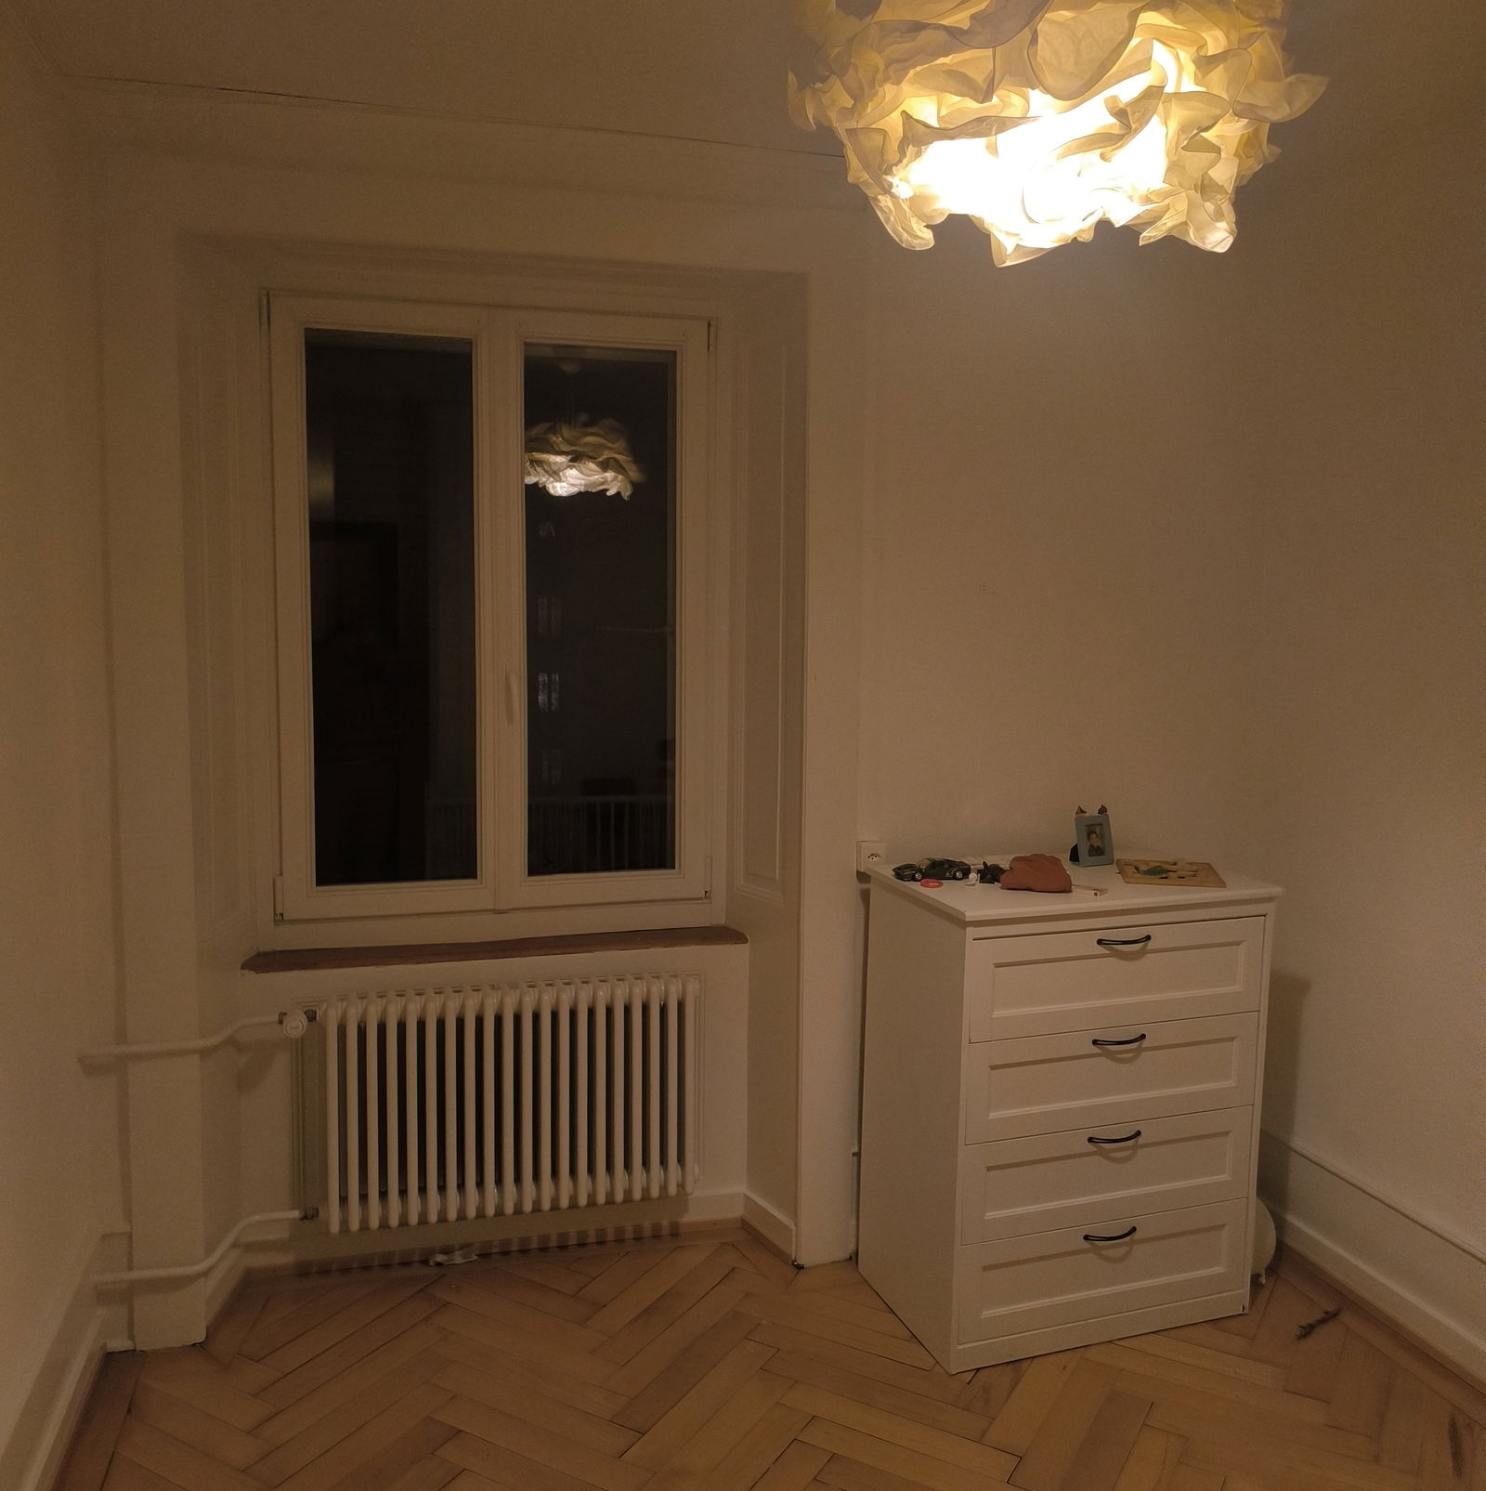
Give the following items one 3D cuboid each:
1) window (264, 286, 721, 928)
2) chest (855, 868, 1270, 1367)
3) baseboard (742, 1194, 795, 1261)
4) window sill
[{"bbox_3d":[-0.603,-0.316,3.252,1.050,1.464,0.071,-1,7,-15],"label":"window"},{"bbox_3d":[0.742,0.809,3.098,0.806,1.010,0.485,-2,7,-20],"label":"chest"},{"bbox_3d":[0.075,1.227,3.378,0.022,0.091,0.237,-3,8,-33],"label":"baseboard"},{"bbox_3d":[-0.596,0.498,3.300,1.222,0.028,0.101,-1,7,-15],"label":"window sill"}]

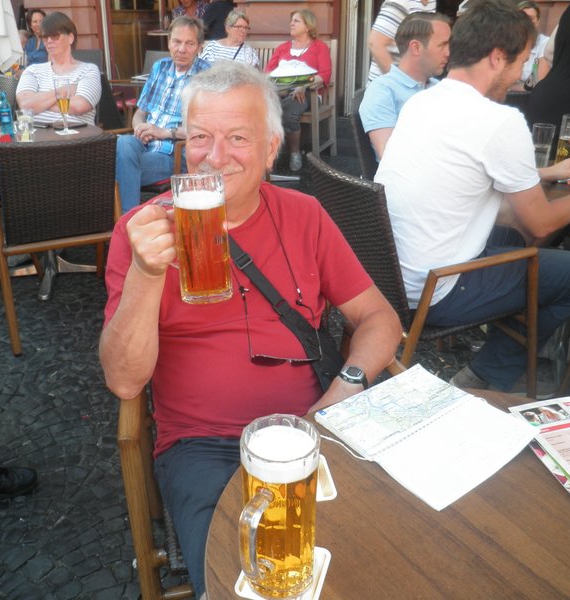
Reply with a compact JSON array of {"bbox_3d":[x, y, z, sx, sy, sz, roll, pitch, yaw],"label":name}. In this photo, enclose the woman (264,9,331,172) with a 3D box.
[{"bbox_3d":[0.115,-1.740,5.263,0.550,1.270,0.720,7,25,13],"label":"woman"}]

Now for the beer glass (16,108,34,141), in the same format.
[{"bbox_3d":[-1.155,-0.768,2.870,0.078,0.135,0.078,0,24,0],"label":"beer glass"}]

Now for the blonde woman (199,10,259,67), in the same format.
[{"bbox_3d":[-0.400,-1.470,4.860,0.500,1.260,0.750,-3,25,-7],"label":"blonde woman"}]

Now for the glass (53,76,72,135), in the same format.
[{"bbox_3d":[-1.035,-0.902,3.020,0.078,0.238,0.078,0,24,0],"label":"glass"}]

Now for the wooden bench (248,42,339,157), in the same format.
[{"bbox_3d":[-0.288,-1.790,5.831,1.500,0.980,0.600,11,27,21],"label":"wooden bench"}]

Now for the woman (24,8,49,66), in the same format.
[{"bbox_3d":[-2.080,-1.792,5.560,0.480,1.260,0.750,-2,25,-5],"label":"woman"}]

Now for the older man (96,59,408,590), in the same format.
[{"bbox_3d":[-0.060,0.227,1.194,0.580,1.240,0.780,-4,25,-9],"label":"older man"}]

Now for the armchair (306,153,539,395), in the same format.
[{"bbox_3d":[0.480,-0.069,2.291,0.680,0.860,0.575,-13,28,-25],"label":"armchair"}]

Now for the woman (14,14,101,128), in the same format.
[{"bbox_3d":[-1.240,-0.873,3.561,0.530,1.270,0.780,3,25,5],"label":"woman"}]

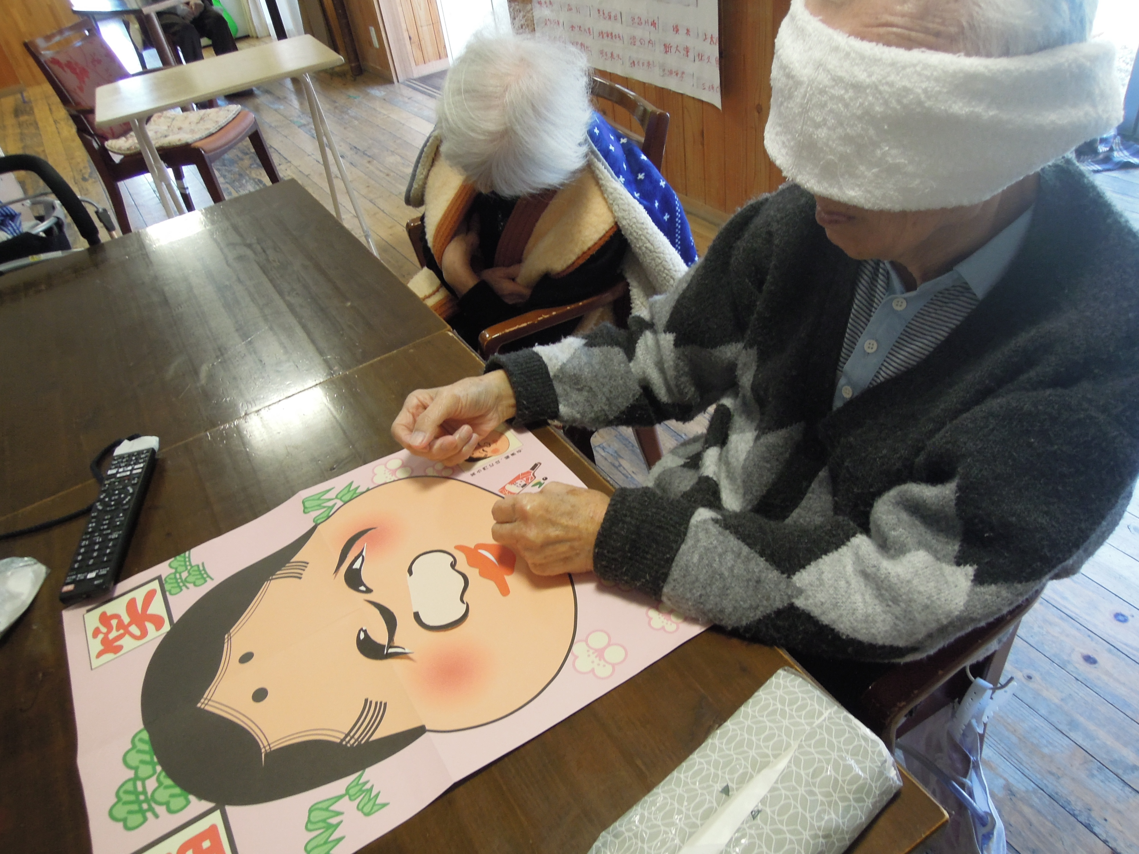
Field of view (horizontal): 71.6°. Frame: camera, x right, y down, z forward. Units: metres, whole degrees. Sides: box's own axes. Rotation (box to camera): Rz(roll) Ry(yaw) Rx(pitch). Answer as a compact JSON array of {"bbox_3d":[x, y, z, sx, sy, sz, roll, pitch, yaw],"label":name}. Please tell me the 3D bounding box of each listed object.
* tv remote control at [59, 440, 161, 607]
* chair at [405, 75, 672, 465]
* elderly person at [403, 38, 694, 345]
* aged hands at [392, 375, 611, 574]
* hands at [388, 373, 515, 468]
[{"bbox_3d":[-0.505,0.089,0.879,0.049,0.023,0.238,-14,39,-5],"label":"tv remote control"},{"bbox_3d":[-0.035,-0.167,1.559,0.550,0.835,0.540,-24,41,-17],"label":"chair"},{"bbox_3d":[-0.064,-0.155,1.439,0.660,0.975,0.510,-26,42,-19],"label":"elderly person"},{"bbox_3d":[-0.070,0.041,0.776,0.130,0.105,0.240,-26,42,-19],"label":"aged hands"},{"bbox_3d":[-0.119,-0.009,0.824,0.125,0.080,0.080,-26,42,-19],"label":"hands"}]

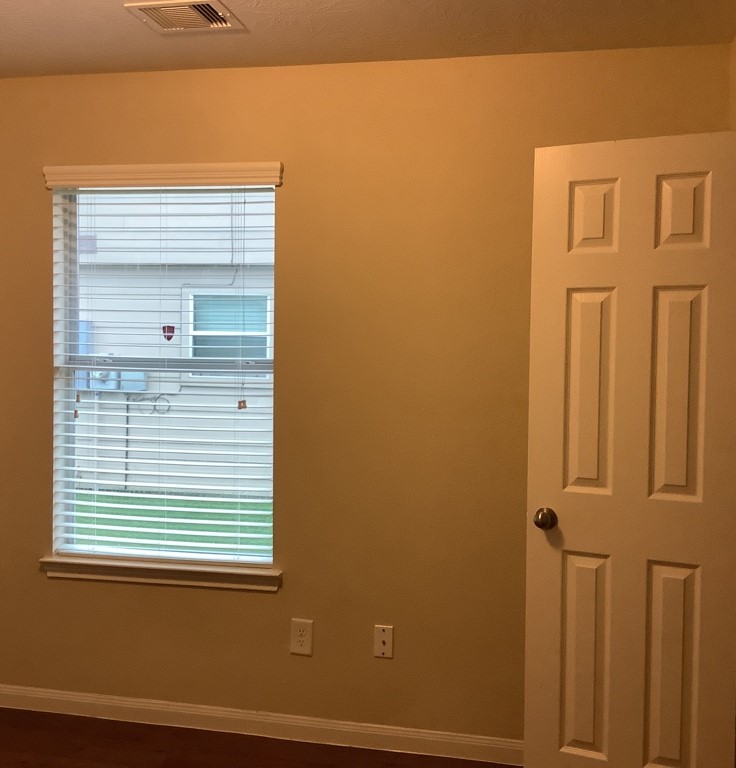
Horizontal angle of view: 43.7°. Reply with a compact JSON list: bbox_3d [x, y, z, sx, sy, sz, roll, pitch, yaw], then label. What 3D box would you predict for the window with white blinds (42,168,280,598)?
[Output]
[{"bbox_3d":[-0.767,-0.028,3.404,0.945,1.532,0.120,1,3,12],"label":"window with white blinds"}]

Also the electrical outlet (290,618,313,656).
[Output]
[{"bbox_3d":[-0.238,0.915,3.305,0.079,0.129,0.009,1,3,12],"label":"electrical outlet"}]

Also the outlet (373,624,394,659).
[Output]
[{"bbox_3d":[0.057,0.913,3.240,0.068,0.116,0.009,1,3,12],"label":"outlet"}]

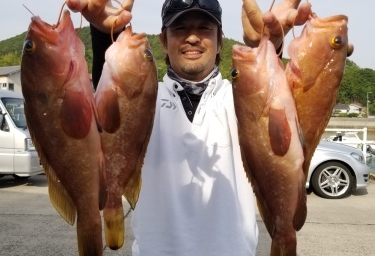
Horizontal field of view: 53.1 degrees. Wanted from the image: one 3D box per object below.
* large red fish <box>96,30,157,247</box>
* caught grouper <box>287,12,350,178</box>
[{"bbox_3d":[-0.109,0.021,0.680,0.120,0.400,0.075,5,0,-30],"label":"large red fish"},{"bbox_3d":[0.215,-0.017,0.690,0.120,0.380,0.075,12,0,-13],"label":"caught grouper"}]

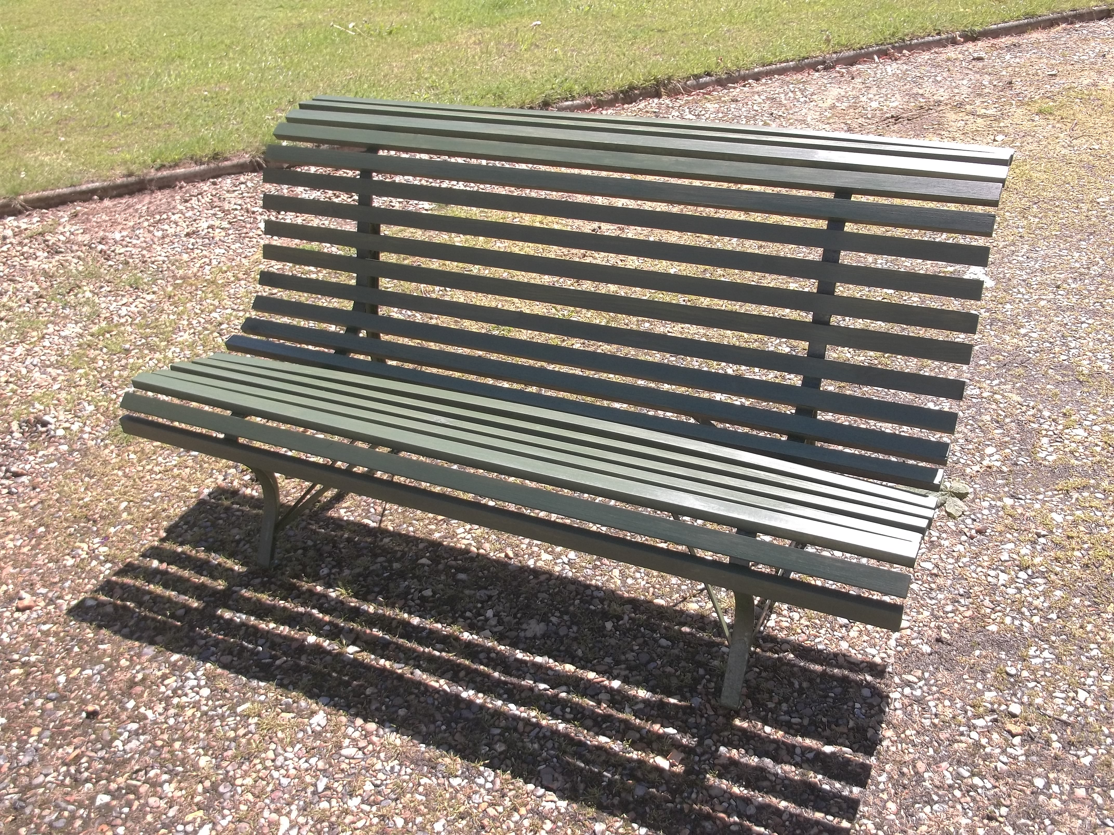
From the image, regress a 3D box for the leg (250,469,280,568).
[{"bbox_3d":[-0.700,0.235,2.542,0.036,0.280,0.095,11,34,24],"label":"leg"}]

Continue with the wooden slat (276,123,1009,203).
[{"bbox_3d":[0.068,-0.599,2.457,1.800,0.024,0.039,11,68,24],"label":"wooden slat"}]

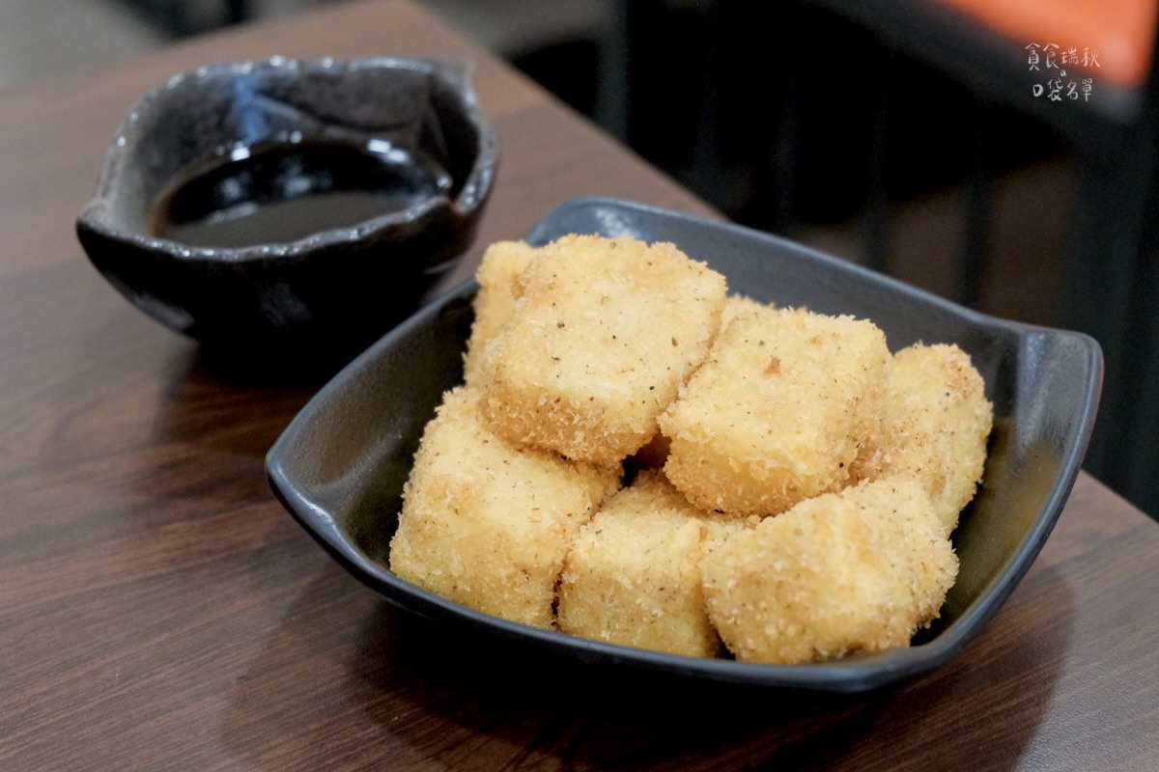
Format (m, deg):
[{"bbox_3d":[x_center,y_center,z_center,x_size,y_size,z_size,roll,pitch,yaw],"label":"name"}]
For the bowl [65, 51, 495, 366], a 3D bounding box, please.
[{"bbox_3d":[-0.075,-0.040,0.640,0.108,0.054,0.104,0,34,0],"label":"bowl"}]

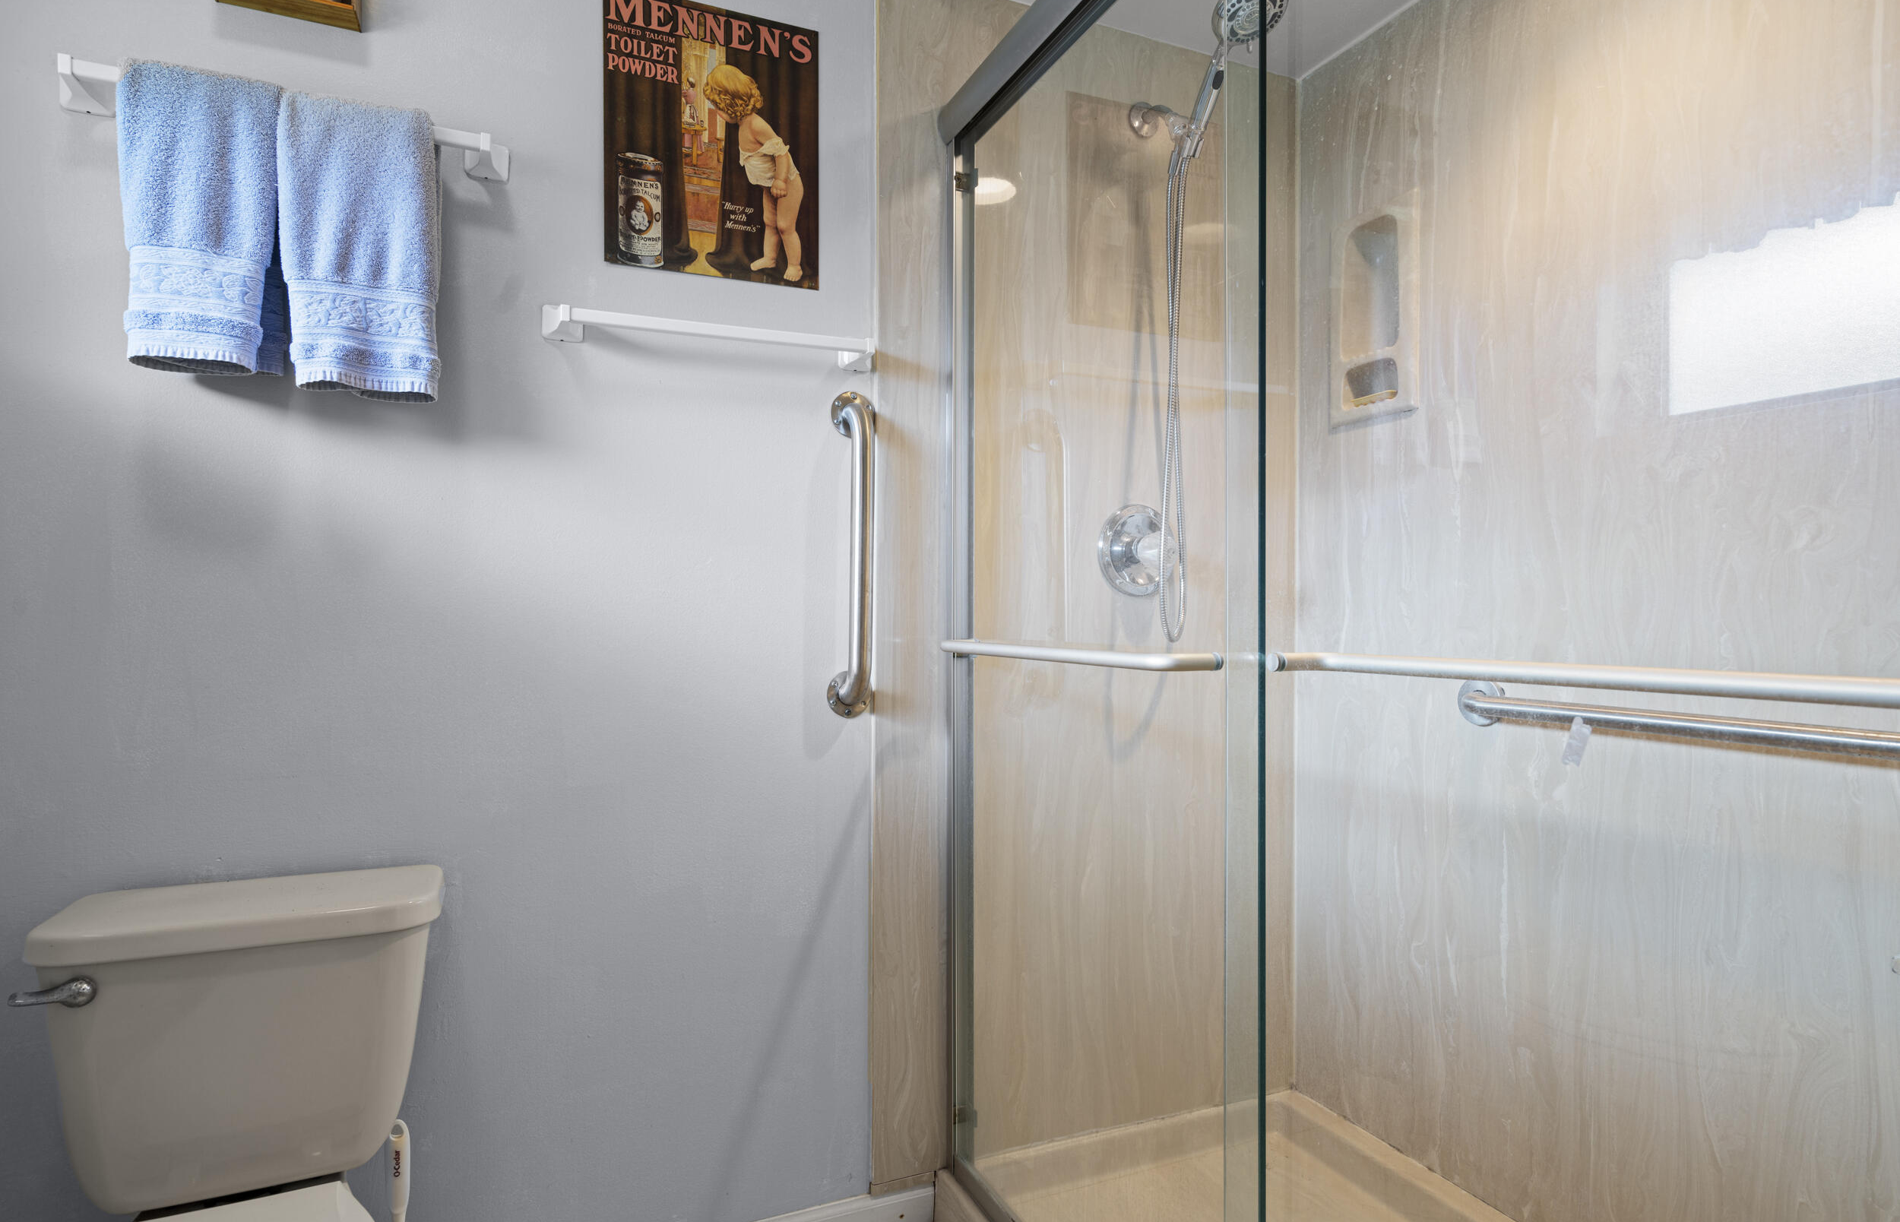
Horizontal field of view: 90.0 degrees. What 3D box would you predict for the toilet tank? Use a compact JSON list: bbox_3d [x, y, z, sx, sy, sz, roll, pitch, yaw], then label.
[{"bbox_3d":[-0.830,0.509,1.147,0.392,0.325,0.210,0,0,-23],"label":"toilet tank"}]

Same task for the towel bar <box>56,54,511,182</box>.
[{"bbox_3d":[-0.842,-0.635,1.221,0.499,0.054,0.075,0,0,-23],"label":"towel bar"}]

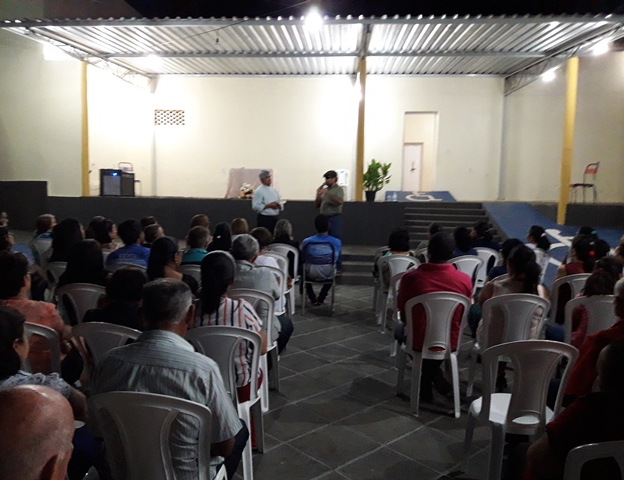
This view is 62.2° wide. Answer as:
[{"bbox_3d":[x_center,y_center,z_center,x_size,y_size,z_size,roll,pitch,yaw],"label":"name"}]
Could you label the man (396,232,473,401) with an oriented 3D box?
[{"bbox_3d":[0.830,0.559,3.915,0.560,1.300,0.700,1,5,-2],"label":"man"}]

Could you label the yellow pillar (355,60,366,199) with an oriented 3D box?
[{"bbox_3d":[1.013,-2.235,10.659,0.150,2.899,0.150,1,6,1],"label":"yellow pillar"}]

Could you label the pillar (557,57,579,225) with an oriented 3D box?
[{"bbox_3d":[4.978,-1.903,10.105,0.180,3.220,0.180,1,6,4],"label":"pillar"}]

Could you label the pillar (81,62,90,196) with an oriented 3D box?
[{"bbox_3d":[-4.783,-2.347,10.931,0.160,2.800,0.160,2,6,5],"label":"pillar"}]

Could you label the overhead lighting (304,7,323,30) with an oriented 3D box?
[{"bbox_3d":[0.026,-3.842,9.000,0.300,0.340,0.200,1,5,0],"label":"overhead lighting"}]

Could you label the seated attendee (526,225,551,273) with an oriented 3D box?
[{"bbox_3d":[2.816,0.384,6.916,0.460,1.180,0.750,-1,6,-18],"label":"seated attendee"}]

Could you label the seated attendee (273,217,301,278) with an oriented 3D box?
[{"bbox_3d":[-0.361,0.299,7.115,0.480,1.190,0.740,1,6,5],"label":"seated attendee"}]

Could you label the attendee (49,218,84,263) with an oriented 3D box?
[{"bbox_3d":[-2.254,0.410,5.278,0.500,1.271,0.760,2,6,15],"label":"attendee"}]

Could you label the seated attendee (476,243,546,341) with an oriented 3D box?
[{"bbox_3d":[1.377,0.599,3.967,0.500,1.230,0.720,1,5,-3],"label":"seated attendee"}]

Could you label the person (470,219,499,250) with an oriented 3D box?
[{"bbox_3d":[2.268,0.335,7.084,0.470,1.220,0.750,0,6,-14],"label":"person"}]

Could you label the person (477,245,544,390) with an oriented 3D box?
[{"bbox_3d":[1.397,0.583,3.771,0.480,1.170,0.700,1,6,-2],"label":"person"}]

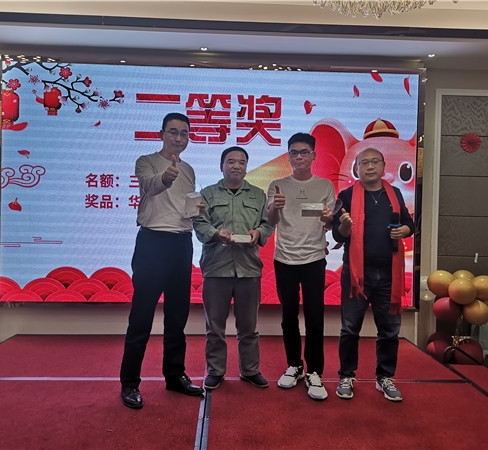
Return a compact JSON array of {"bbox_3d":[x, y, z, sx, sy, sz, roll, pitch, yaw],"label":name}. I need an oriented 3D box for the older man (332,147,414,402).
[{"bbox_3d":[0.824,0.308,3.100,0.540,1.640,0.430,1,1,6],"label":"older man"}]

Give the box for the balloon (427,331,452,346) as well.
[{"bbox_3d":[1.868,1.139,4.460,0.260,0.245,0.250,1,1,3],"label":"balloon"}]

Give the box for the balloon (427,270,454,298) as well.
[{"bbox_3d":[1.784,0.538,4.250,0.240,0.240,0.240,1,1,-2],"label":"balloon"}]

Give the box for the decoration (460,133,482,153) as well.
[{"bbox_3d":[2.237,-0.809,4.610,0.200,0.200,0.030,1,1,-2],"label":"decoration"}]

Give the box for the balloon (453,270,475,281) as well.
[{"bbox_3d":[2.076,0.540,4.430,0.230,0.230,0.230,1,1,-2],"label":"balloon"}]

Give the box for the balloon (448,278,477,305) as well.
[{"bbox_3d":[1.998,0.607,4.270,0.260,0.240,0.250,1,1,3],"label":"balloon"}]

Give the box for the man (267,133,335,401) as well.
[{"bbox_3d":[0.386,0.248,3.170,0.470,1.745,0.440,1,1,5],"label":"man"}]

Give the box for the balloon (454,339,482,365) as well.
[{"bbox_3d":[2.082,1.175,4.330,0.265,0.245,0.255,1,1,3],"label":"balloon"}]

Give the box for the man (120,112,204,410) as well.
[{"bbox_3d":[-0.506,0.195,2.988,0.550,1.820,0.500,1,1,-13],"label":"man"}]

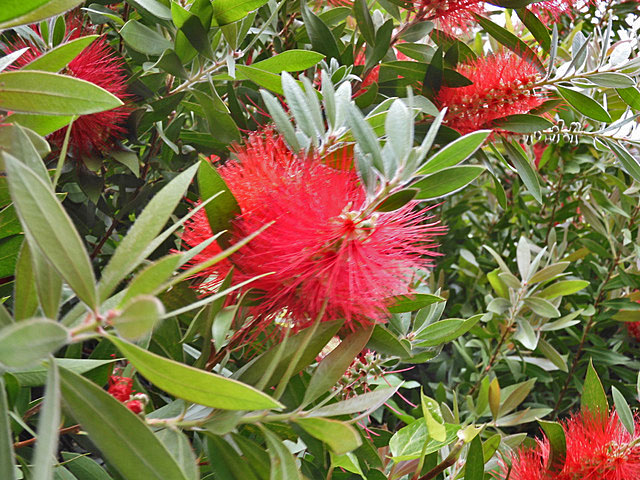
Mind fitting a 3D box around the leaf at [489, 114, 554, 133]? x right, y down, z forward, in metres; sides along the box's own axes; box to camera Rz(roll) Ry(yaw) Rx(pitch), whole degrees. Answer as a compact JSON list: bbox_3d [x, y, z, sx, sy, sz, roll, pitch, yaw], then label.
[{"bbox_3d":[0.155,-0.090,0.640,0.058,0.007,0.015,-2,52,-20],"label":"leaf"}]

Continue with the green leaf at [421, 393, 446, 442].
[{"bbox_3d":[0.053,0.086,0.400,0.012,0.028,0.008,-30,21,-36],"label":"green leaf"}]

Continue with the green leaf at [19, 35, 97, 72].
[{"bbox_3d":[-0.141,-0.100,0.450,0.047,0.007,0.016,-29,58,-12],"label":"green leaf"}]

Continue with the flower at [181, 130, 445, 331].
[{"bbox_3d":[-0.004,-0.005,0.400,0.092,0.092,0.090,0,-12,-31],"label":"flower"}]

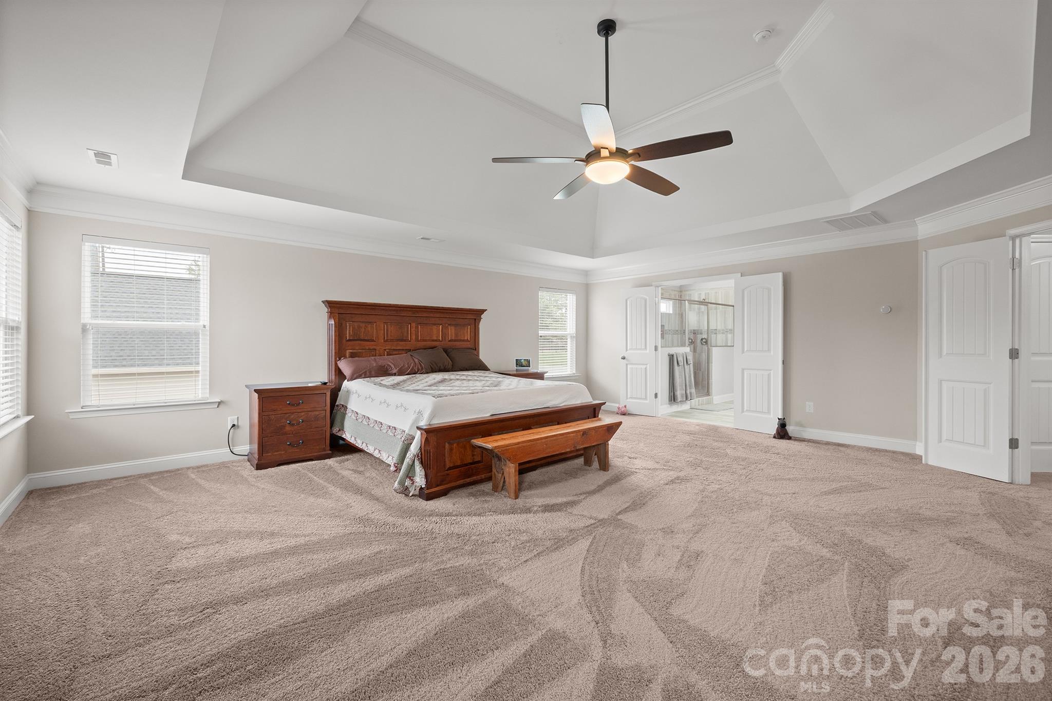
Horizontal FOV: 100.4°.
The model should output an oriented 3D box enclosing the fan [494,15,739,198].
[{"bbox_3d":[0.586,-1.828,3.210,1.660,1.220,1.660,-1,1,-41],"label":"fan"}]

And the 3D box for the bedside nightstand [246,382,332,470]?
[{"bbox_3d":[-2.371,0.727,4.416,0.705,0.743,0.476,-1,1,-41],"label":"bedside nightstand"}]

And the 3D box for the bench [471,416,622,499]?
[{"bbox_3d":[0.253,0.888,3.699,1.530,0.420,0.280,-1,1,-41],"label":"bench"}]

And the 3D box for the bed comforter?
[{"bbox_3d":[-0.646,0.690,4.659,2.210,0.770,1.950,-1,1,-41],"label":"bed comforter"}]

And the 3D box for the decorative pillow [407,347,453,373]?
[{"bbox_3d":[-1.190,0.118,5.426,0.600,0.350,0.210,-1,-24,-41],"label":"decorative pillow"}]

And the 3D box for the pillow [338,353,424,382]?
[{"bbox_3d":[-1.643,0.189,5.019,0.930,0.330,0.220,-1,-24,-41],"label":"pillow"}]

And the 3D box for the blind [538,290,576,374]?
[{"bbox_3d":[0.547,-0.290,7.430,0.880,1.450,0.060,-1,1,-41],"label":"blind"}]

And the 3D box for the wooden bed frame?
[{"bbox_3d":[-0.705,0.269,4.743,2.170,1.640,2.270,-1,1,-41],"label":"wooden bed frame"}]

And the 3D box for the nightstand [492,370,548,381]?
[{"bbox_3d":[-0.083,0.698,6.417,0.705,0.743,0.476,-1,1,-41],"label":"nightstand"}]

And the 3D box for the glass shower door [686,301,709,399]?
[{"bbox_3d":[3.190,0.000,8.147,0.870,1.780,0.050,-1,1,-41],"label":"glass shower door"}]

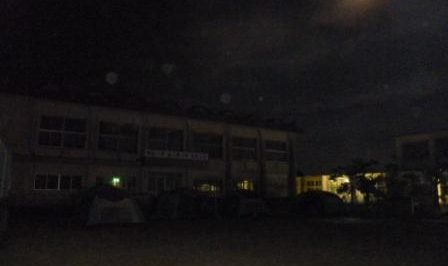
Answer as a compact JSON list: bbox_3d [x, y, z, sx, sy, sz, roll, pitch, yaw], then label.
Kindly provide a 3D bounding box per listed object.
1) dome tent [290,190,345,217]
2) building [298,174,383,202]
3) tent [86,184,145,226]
[{"bbox_3d":[5.250,4.192,18.748,2.750,1.550,2.500,1,-11,-6],"label":"dome tent"},{"bbox_3d":[18.400,8.912,51.745,6.500,4.500,15.500,7,-13,-34],"label":"building"},{"bbox_3d":[-5.450,3.513,15.823,2.450,1.800,2.300,5,-12,-25],"label":"tent"}]

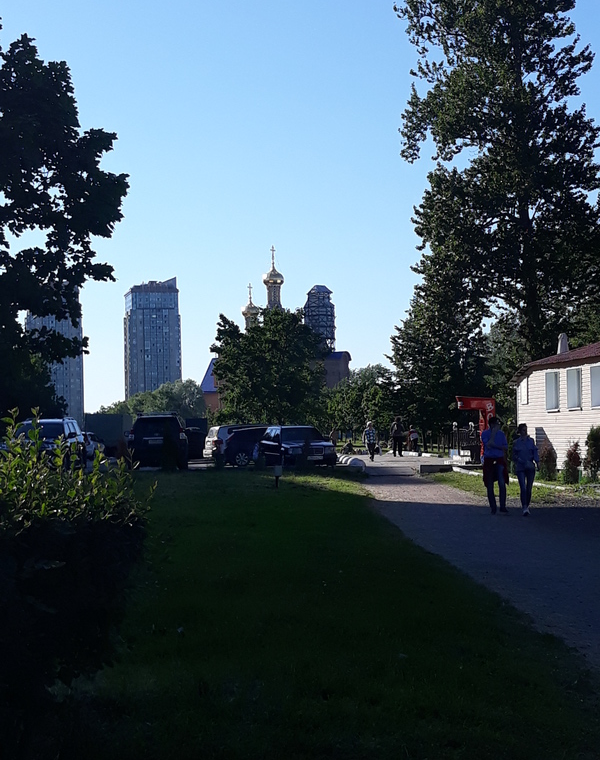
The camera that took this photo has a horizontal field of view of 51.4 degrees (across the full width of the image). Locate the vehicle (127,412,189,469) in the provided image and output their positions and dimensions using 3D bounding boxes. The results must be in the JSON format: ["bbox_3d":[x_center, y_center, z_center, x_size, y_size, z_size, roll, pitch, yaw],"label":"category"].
[{"bbox_3d":[-5.140,2.256,23.113,1.900,1.870,4.750,-1,-5,-10],"label":"vehicle"}]

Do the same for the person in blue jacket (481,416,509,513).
[{"bbox_3d":[3.604,1.570,11.550,0.480,1.760,0.380,-2,-5,6],"label":"person in blue jacket"}]

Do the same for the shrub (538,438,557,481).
[{"bbox_3d":[6.703,2.159,16.900,0.460,1.110,0.460,-3,-5,22],"label":"shrub"}]

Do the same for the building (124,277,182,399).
[{"bbox_3d":[-78.180,-11.740,333.000,26.500,84.000,21.000,0,-5,-19],"label":"building"}]

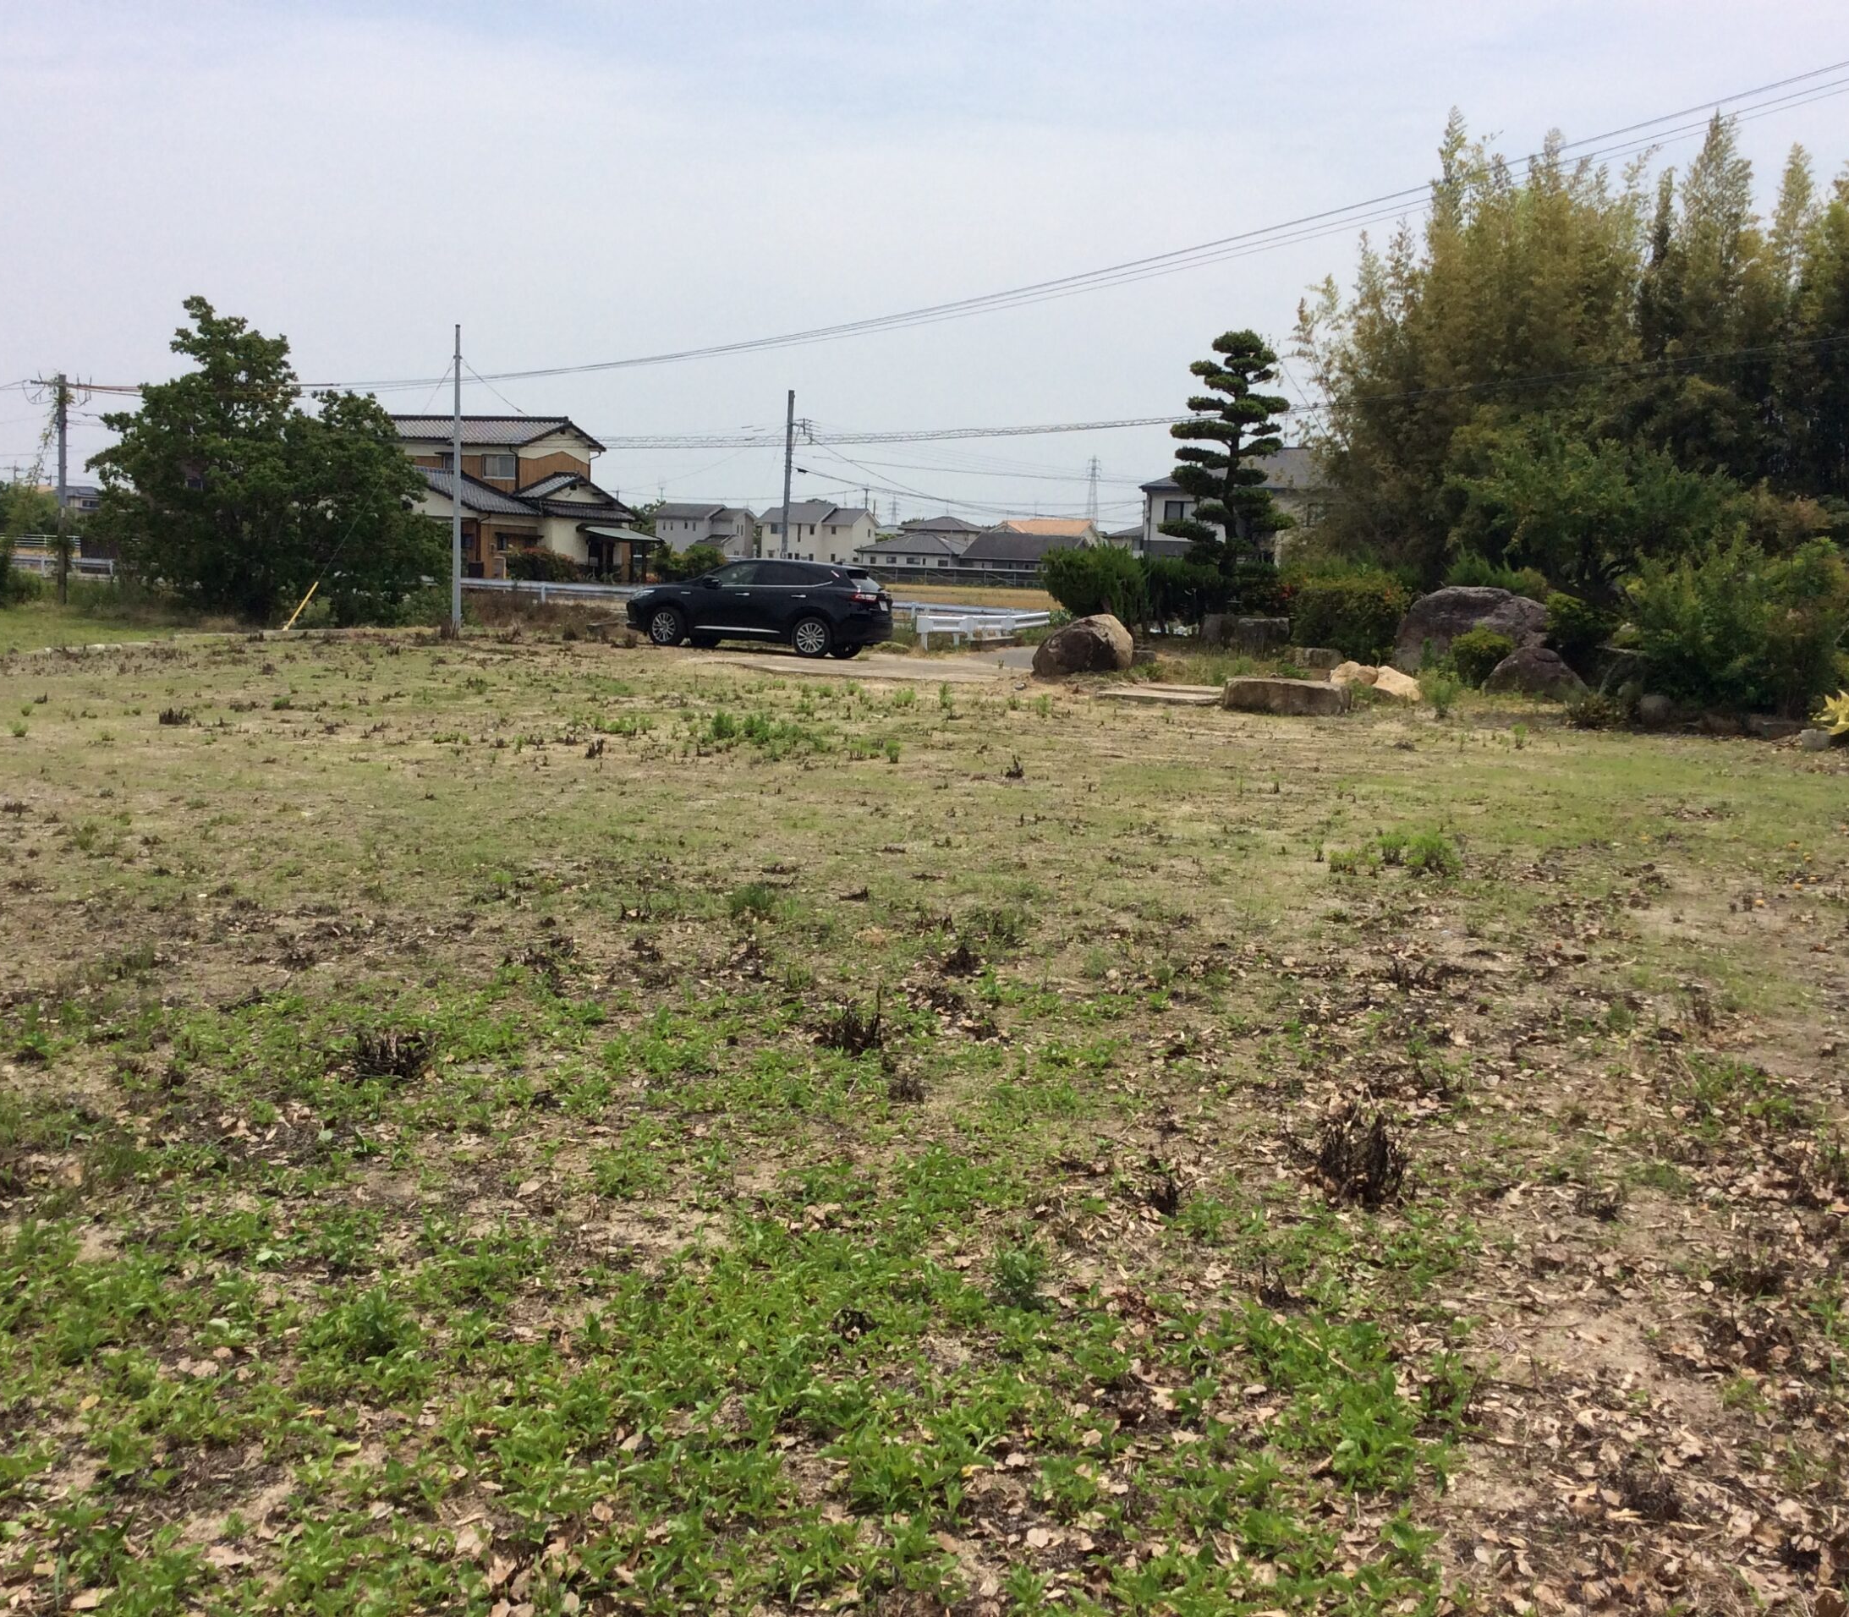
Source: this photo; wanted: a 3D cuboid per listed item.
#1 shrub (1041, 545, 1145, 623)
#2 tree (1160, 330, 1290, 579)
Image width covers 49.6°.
[{"bbox_3d":[3.327,-4.279,39.500,2.050,1.839,1.800,3,7,5],"label":"shrub"},{"bbox_3d":[6.160,-6.662,41.000,2.650,6.350,2.400,3,7,8],"label":"tree"}]

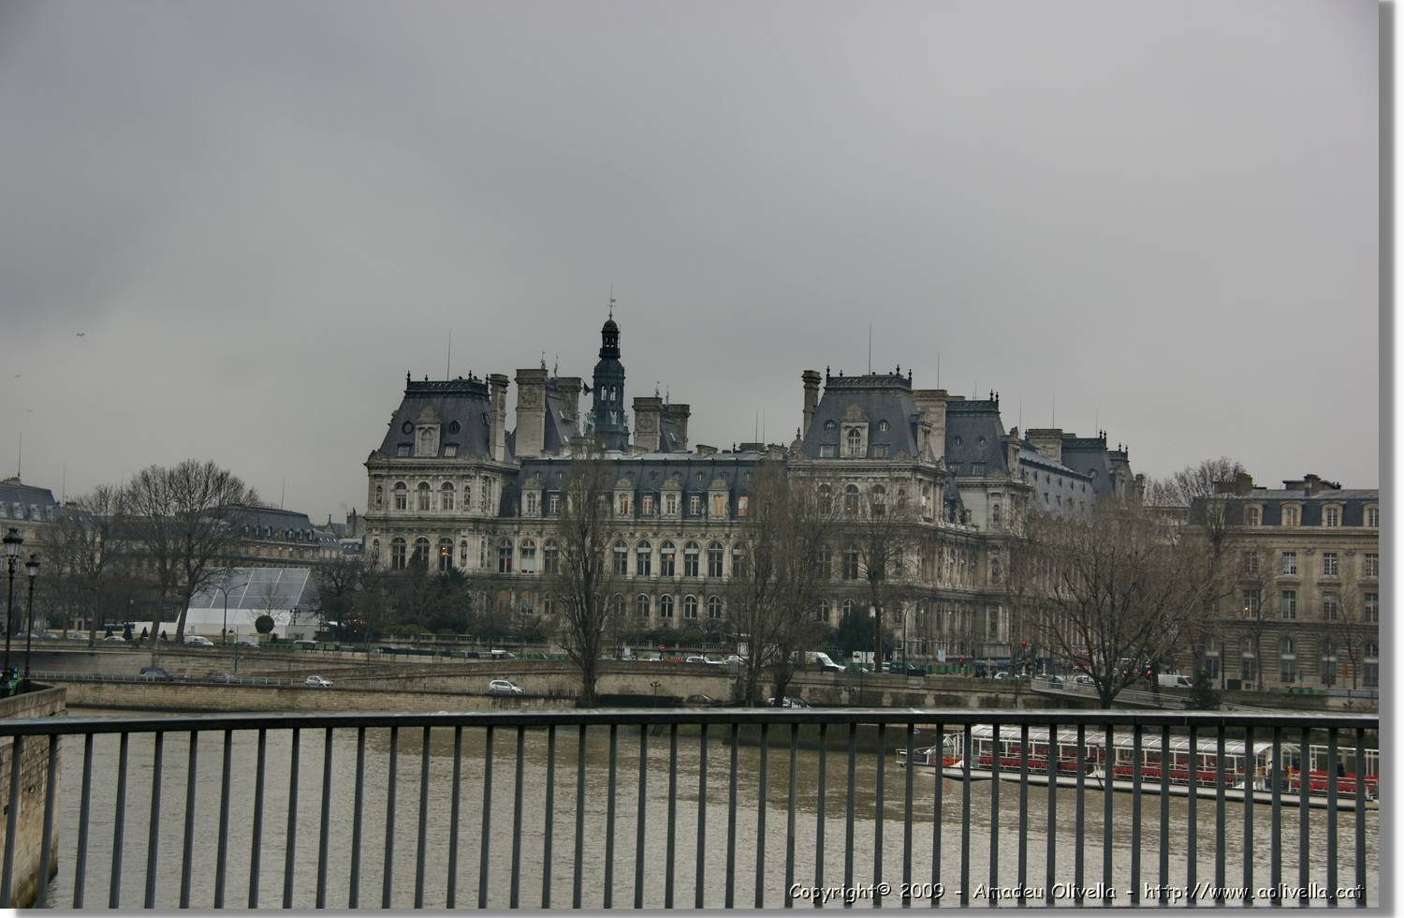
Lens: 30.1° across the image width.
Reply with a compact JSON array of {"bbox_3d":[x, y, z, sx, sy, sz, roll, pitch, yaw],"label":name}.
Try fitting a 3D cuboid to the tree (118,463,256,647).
[{"bbox_3d":[-72.516,13.312,367.837,19.000,26.058,18.000,2,-4,0],"label":"tree"}]

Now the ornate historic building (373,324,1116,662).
[{"bbox_3d":[17.975,3.978,427.756,88.000,58.000,138.000,0,-4,23],"label":"ornate historic building"}]

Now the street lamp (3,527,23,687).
[{"bbox_3d":[-19.515,4.264,73.844,0.580,4.691,0.580,2,-4,0],"label":"street lamp"}]

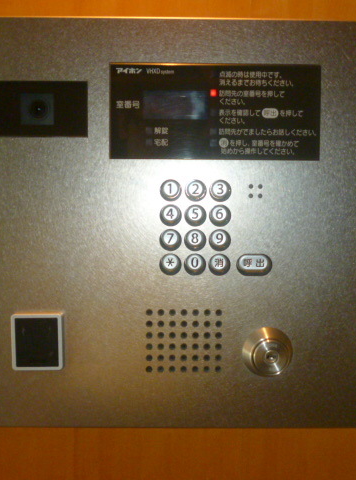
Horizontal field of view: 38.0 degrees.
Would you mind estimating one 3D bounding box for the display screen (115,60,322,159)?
[{"bbox_3d":[0.031,-0.105,0.424,0.172,0.077,0.009,0,3,0],"label":"display screen"}]

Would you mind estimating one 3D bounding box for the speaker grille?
[{"bbox_3d":[0.005,0.085,0.435,0.064,0.054,0.007,0,3,0],"label":"speaker grille"}]

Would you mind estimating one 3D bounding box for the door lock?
[{"bbox_3d":[0.076,0.095,0.429,0.043,0.043,0.015,0,3,0],"label":"door lock"}]

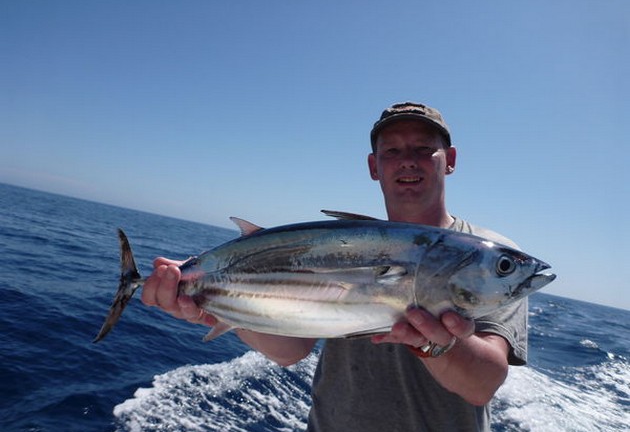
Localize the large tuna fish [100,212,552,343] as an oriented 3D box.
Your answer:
[{"bbox_3d":[-0.012,0.077,0.650,0.595,0.165,0.100,-2,-10,11],"label":"large tuna fish"}]

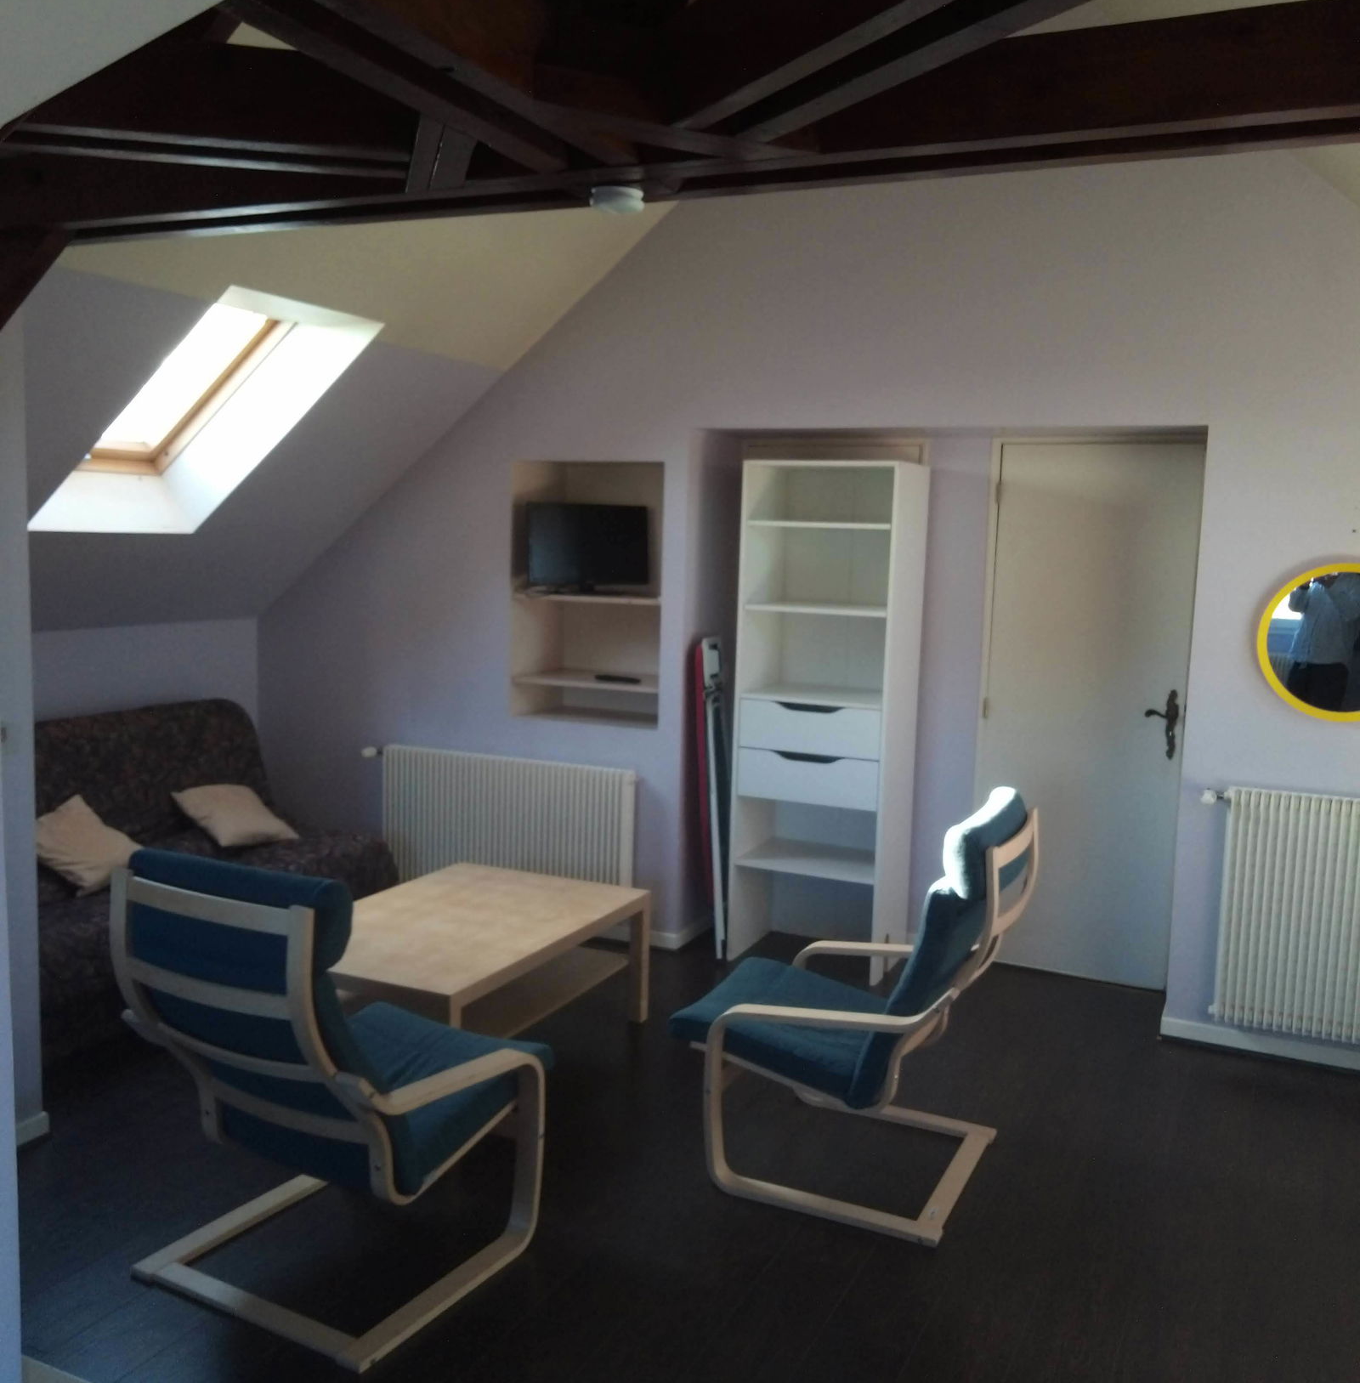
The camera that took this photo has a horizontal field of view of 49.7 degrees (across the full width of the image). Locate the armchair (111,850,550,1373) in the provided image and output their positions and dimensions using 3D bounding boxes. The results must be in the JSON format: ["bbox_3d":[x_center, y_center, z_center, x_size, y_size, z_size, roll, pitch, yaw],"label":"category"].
[{"bbox_3d":[-0.770,0.827,3.386,0.685,1.020,0.830,6,9,29],"label":"armchair"}]

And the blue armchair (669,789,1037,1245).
[{"bbox_3d":[0.468,0.783,3.932,0.830,1.020,0.680,5,9,23],"label":"blue armchair"}]

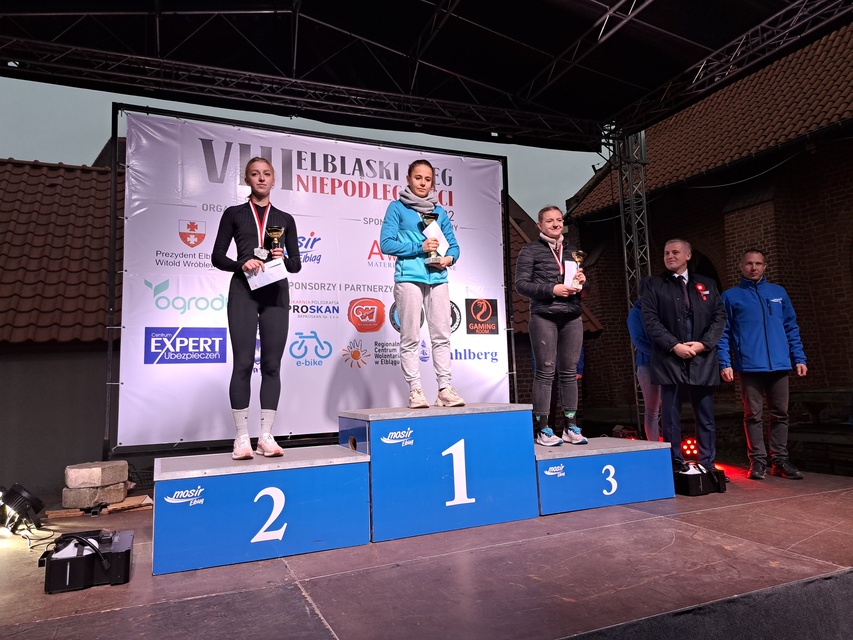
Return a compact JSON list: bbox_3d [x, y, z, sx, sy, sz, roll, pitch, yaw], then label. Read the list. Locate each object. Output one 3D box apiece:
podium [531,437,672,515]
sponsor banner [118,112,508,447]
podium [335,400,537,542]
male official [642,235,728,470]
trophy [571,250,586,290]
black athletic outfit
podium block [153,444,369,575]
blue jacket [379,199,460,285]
[{"bbox_3d":[1.007,1.004,3.926,1.032,0.341,0.620,1,-6,-23],"label":"podium"},{"bbox_3d":[-0.871,-0.366,5.817,3.769,2.904,0.050,1,-6,-22],"label":"sponsor banner"},{"bbox_3d":[0.054,0.841,3.483,0.999,0.634,0.608,1,-6,-23],"label":"podium"},{"bbox_3d":[2.058,0.278,4.690,0.590,1.876,0.420,-3,-6,9],"label":"male official"},{"bbox_3d":[1.058,-0.343,4.103,0.100,0.275,0.100,4,-5,0],"label":"trophy"},{"bbox_3d":[-0.920,-0.089,3.202,0.451,1.146,0.320,1,-7,-26],"label":"black athletic outfit"},{"bbox_3d":[-0.856,0.928,3.051,0.991,0.430,0.608,1,-6,-23],"label":"podium block"},{"bbox_3d":[-0.046,-0.499,3.745,0.491,0.555,0.330,0,-6,-18],"label":"blue jacket"}]

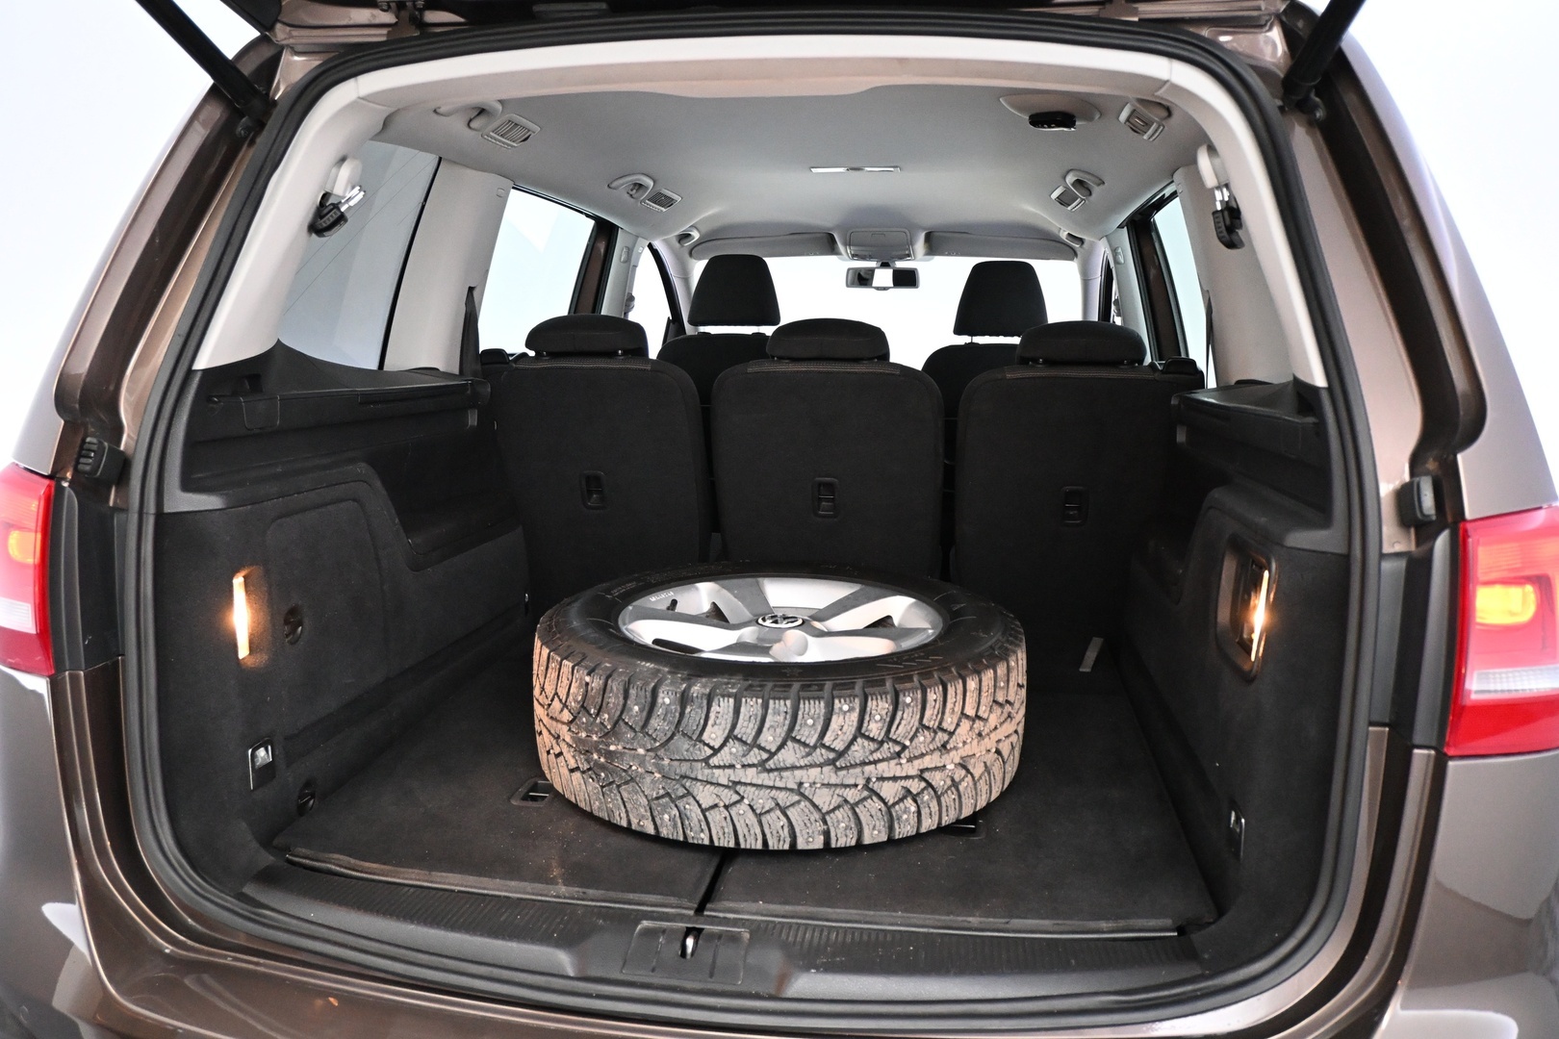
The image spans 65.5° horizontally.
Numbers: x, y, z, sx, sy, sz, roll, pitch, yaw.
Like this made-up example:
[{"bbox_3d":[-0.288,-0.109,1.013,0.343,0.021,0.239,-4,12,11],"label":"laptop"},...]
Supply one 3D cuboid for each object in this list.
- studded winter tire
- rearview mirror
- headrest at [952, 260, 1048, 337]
[{"bbox_3d":[-0.001,0.223,1.665,0.662,0.217,0.662,2,11,8],"label":"studded winter tire"},{"bbox_3d":[0.316,-0.738,3.683,0.237,0.068,0.045,5,15,22],"label":"rearview mirror"},{"bbox_3d":[0.564,-0.559,3.080,0.247,0.198,0.120,2,19,8],"label":"headrest"}]

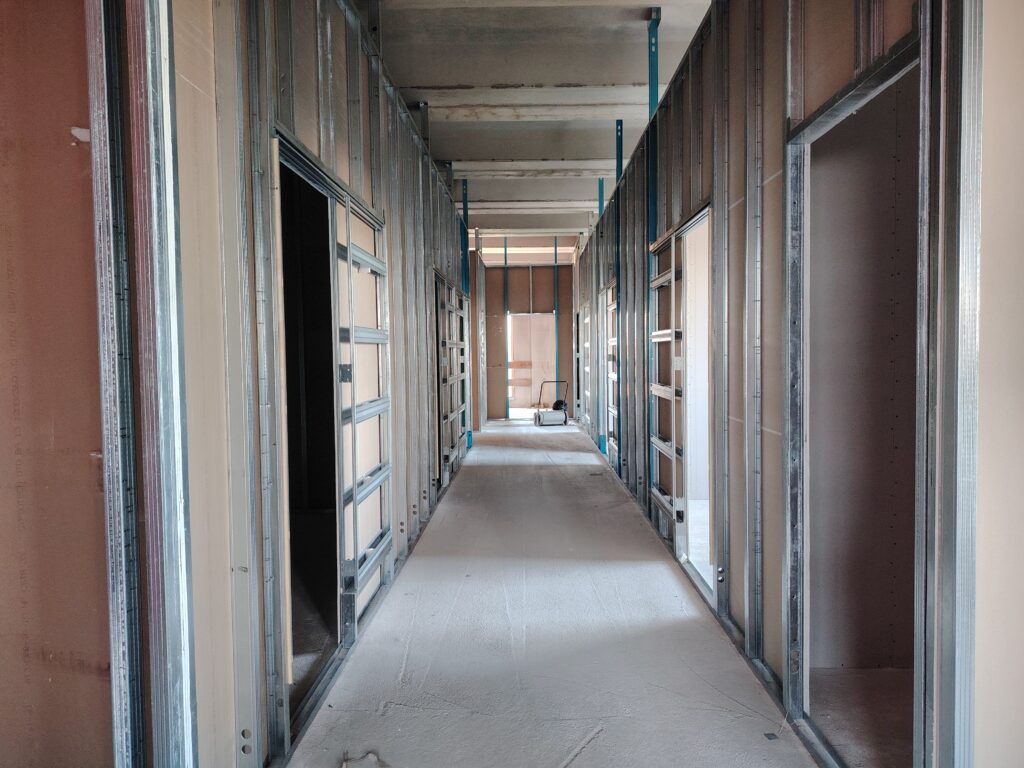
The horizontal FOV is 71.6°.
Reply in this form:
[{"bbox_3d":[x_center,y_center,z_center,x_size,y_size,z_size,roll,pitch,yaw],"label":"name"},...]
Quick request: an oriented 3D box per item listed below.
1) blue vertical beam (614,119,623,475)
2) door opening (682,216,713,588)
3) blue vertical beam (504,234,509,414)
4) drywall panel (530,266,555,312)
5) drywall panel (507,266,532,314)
[{"bbox_3d":[1.191,-0.955,7.869,0.080,3.940,0.060,-1,3,1],"label":"blue vertical beam"},{"bbox_3d":[1.134,0.103,4.264,0.100,2.120,0.900,-1,3,1],"label":"door opening"},{"bbox_3d":[-0.109,-1.156,14.397,0.065,3.770,0.070,-1,3,1],"label":"blue vertical beam"},{"bbox_3d":[0.631,-1.933,14.450,0.490,0.980,0.020,-1,3,1],"label":"drywall panel"},{"bbox_3d":[0.146,-1.913,14.450,0.490,0.980,0.020,-1,3,1],"label":"drywall panel"}]

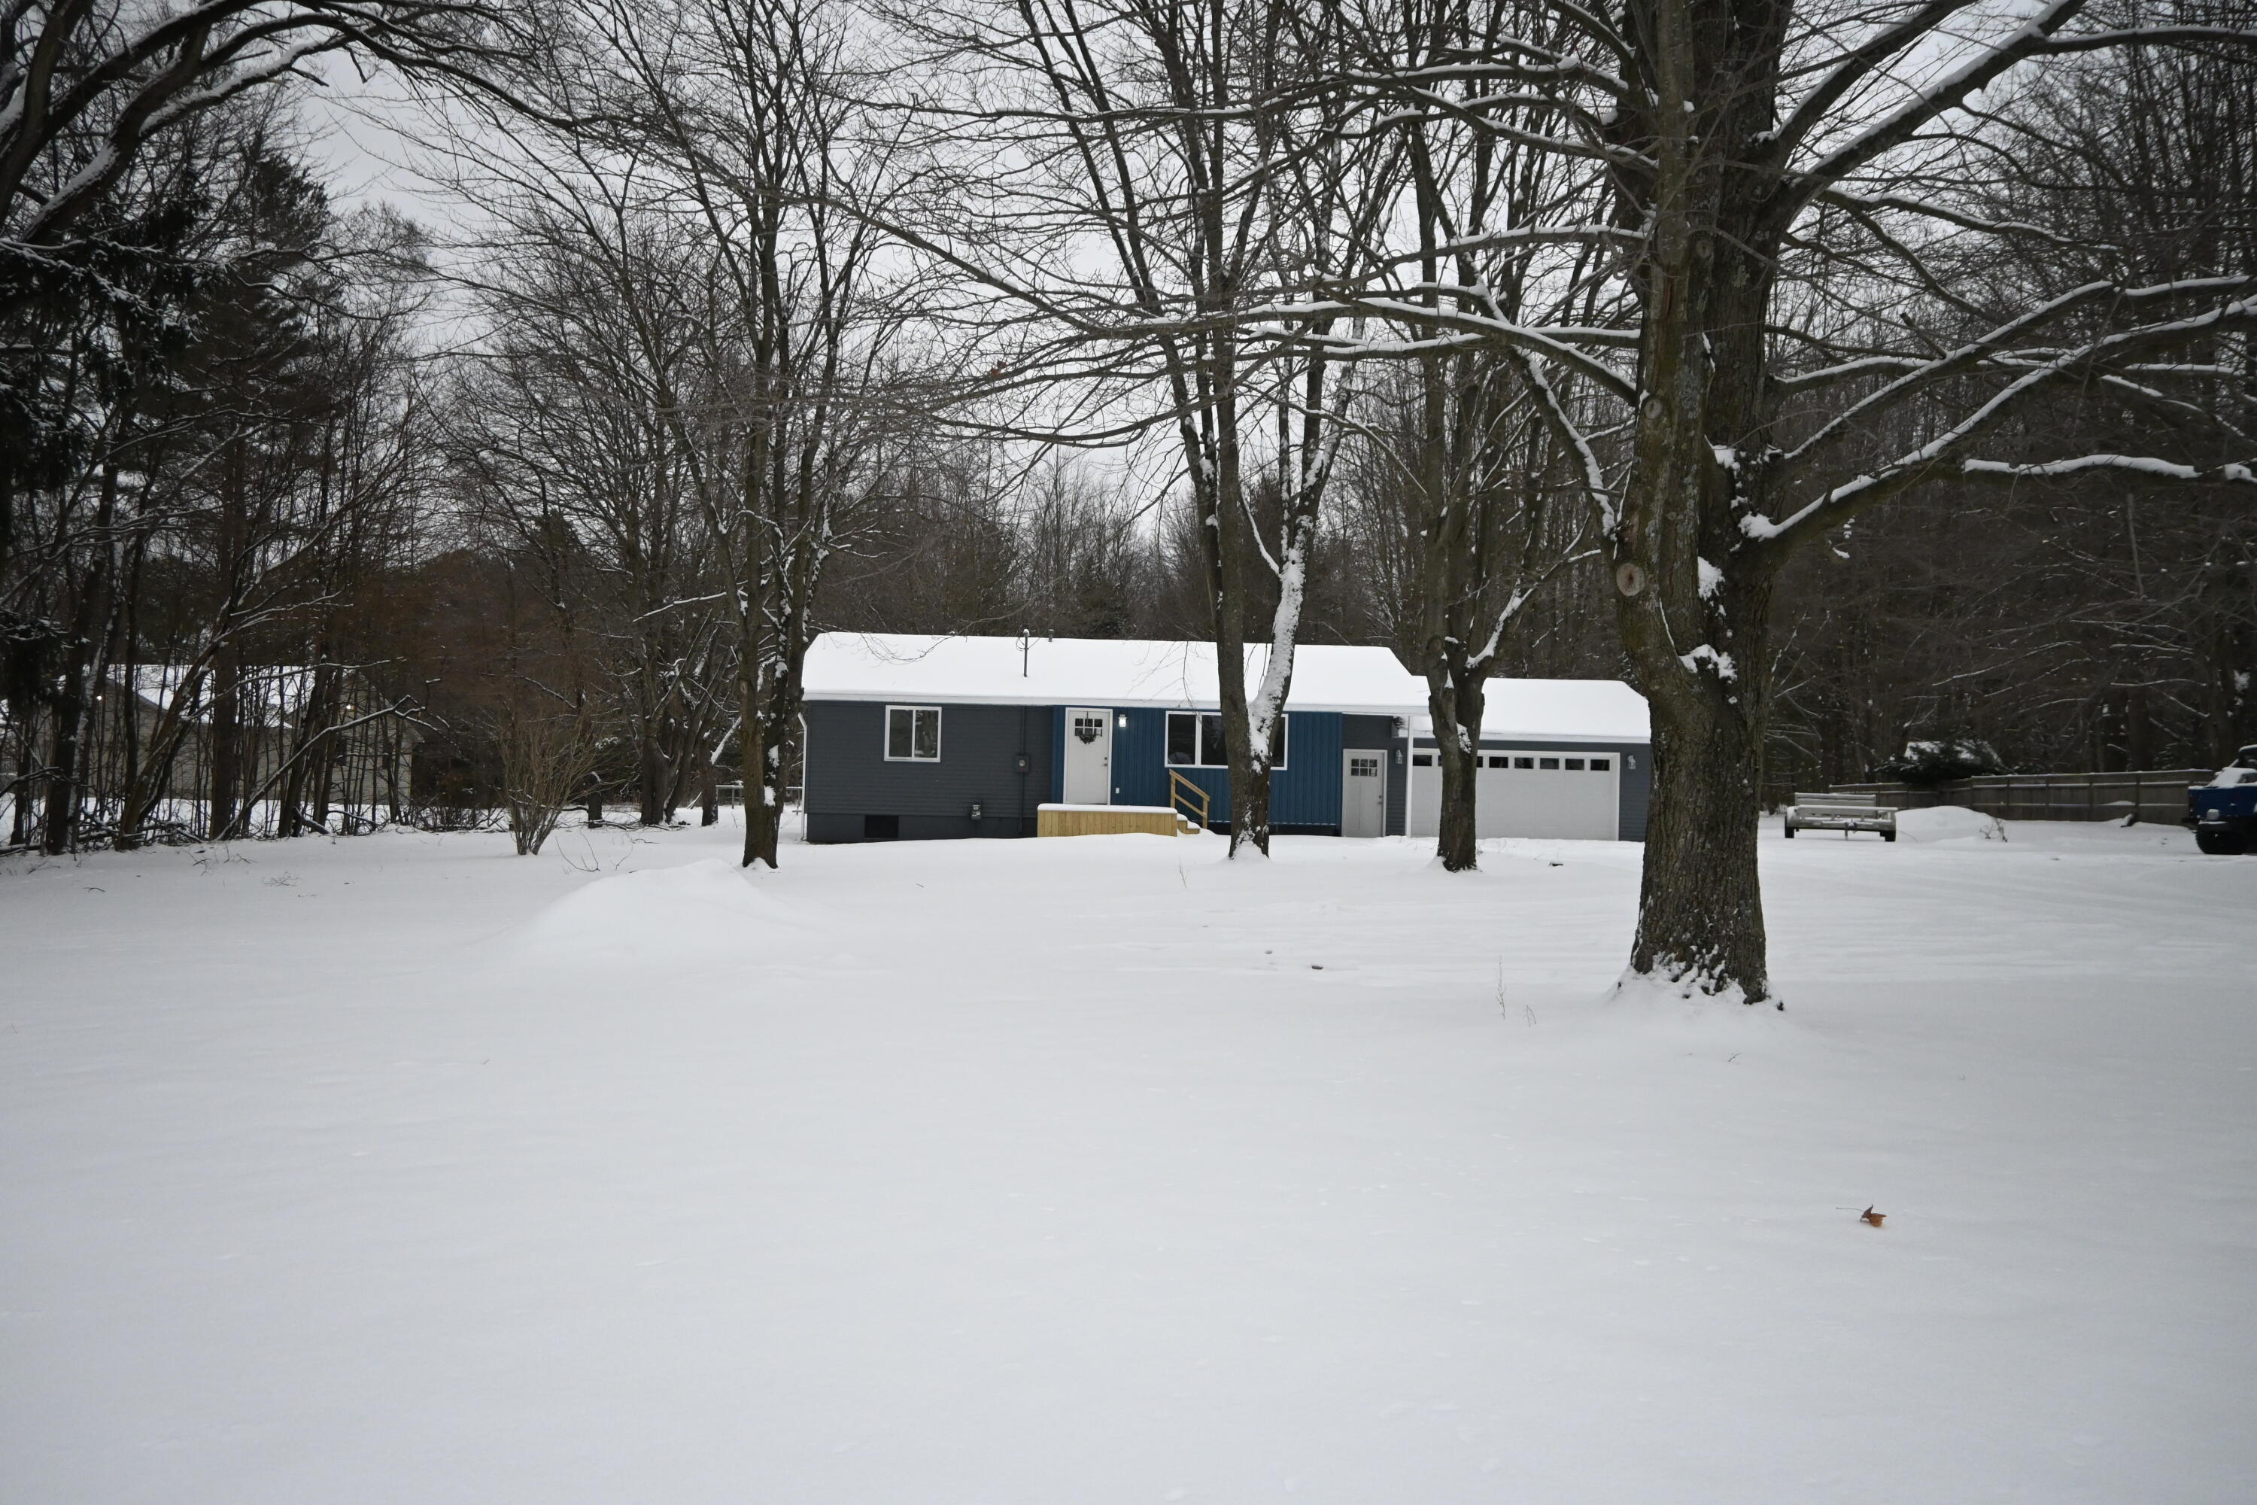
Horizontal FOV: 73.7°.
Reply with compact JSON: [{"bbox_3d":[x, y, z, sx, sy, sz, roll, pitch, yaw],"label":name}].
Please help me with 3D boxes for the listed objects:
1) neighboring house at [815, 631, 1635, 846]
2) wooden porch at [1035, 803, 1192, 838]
[{"bbox_3d":[2.444,-0.198,38.262,20.350,4.970,9.100,1,0,-2],"label":"neighboring house"},{"bbox_3d":[-0.338,1.599,33.373,3.420,0.720,1.650,1,0,-2],"label":"wooden porch"}]

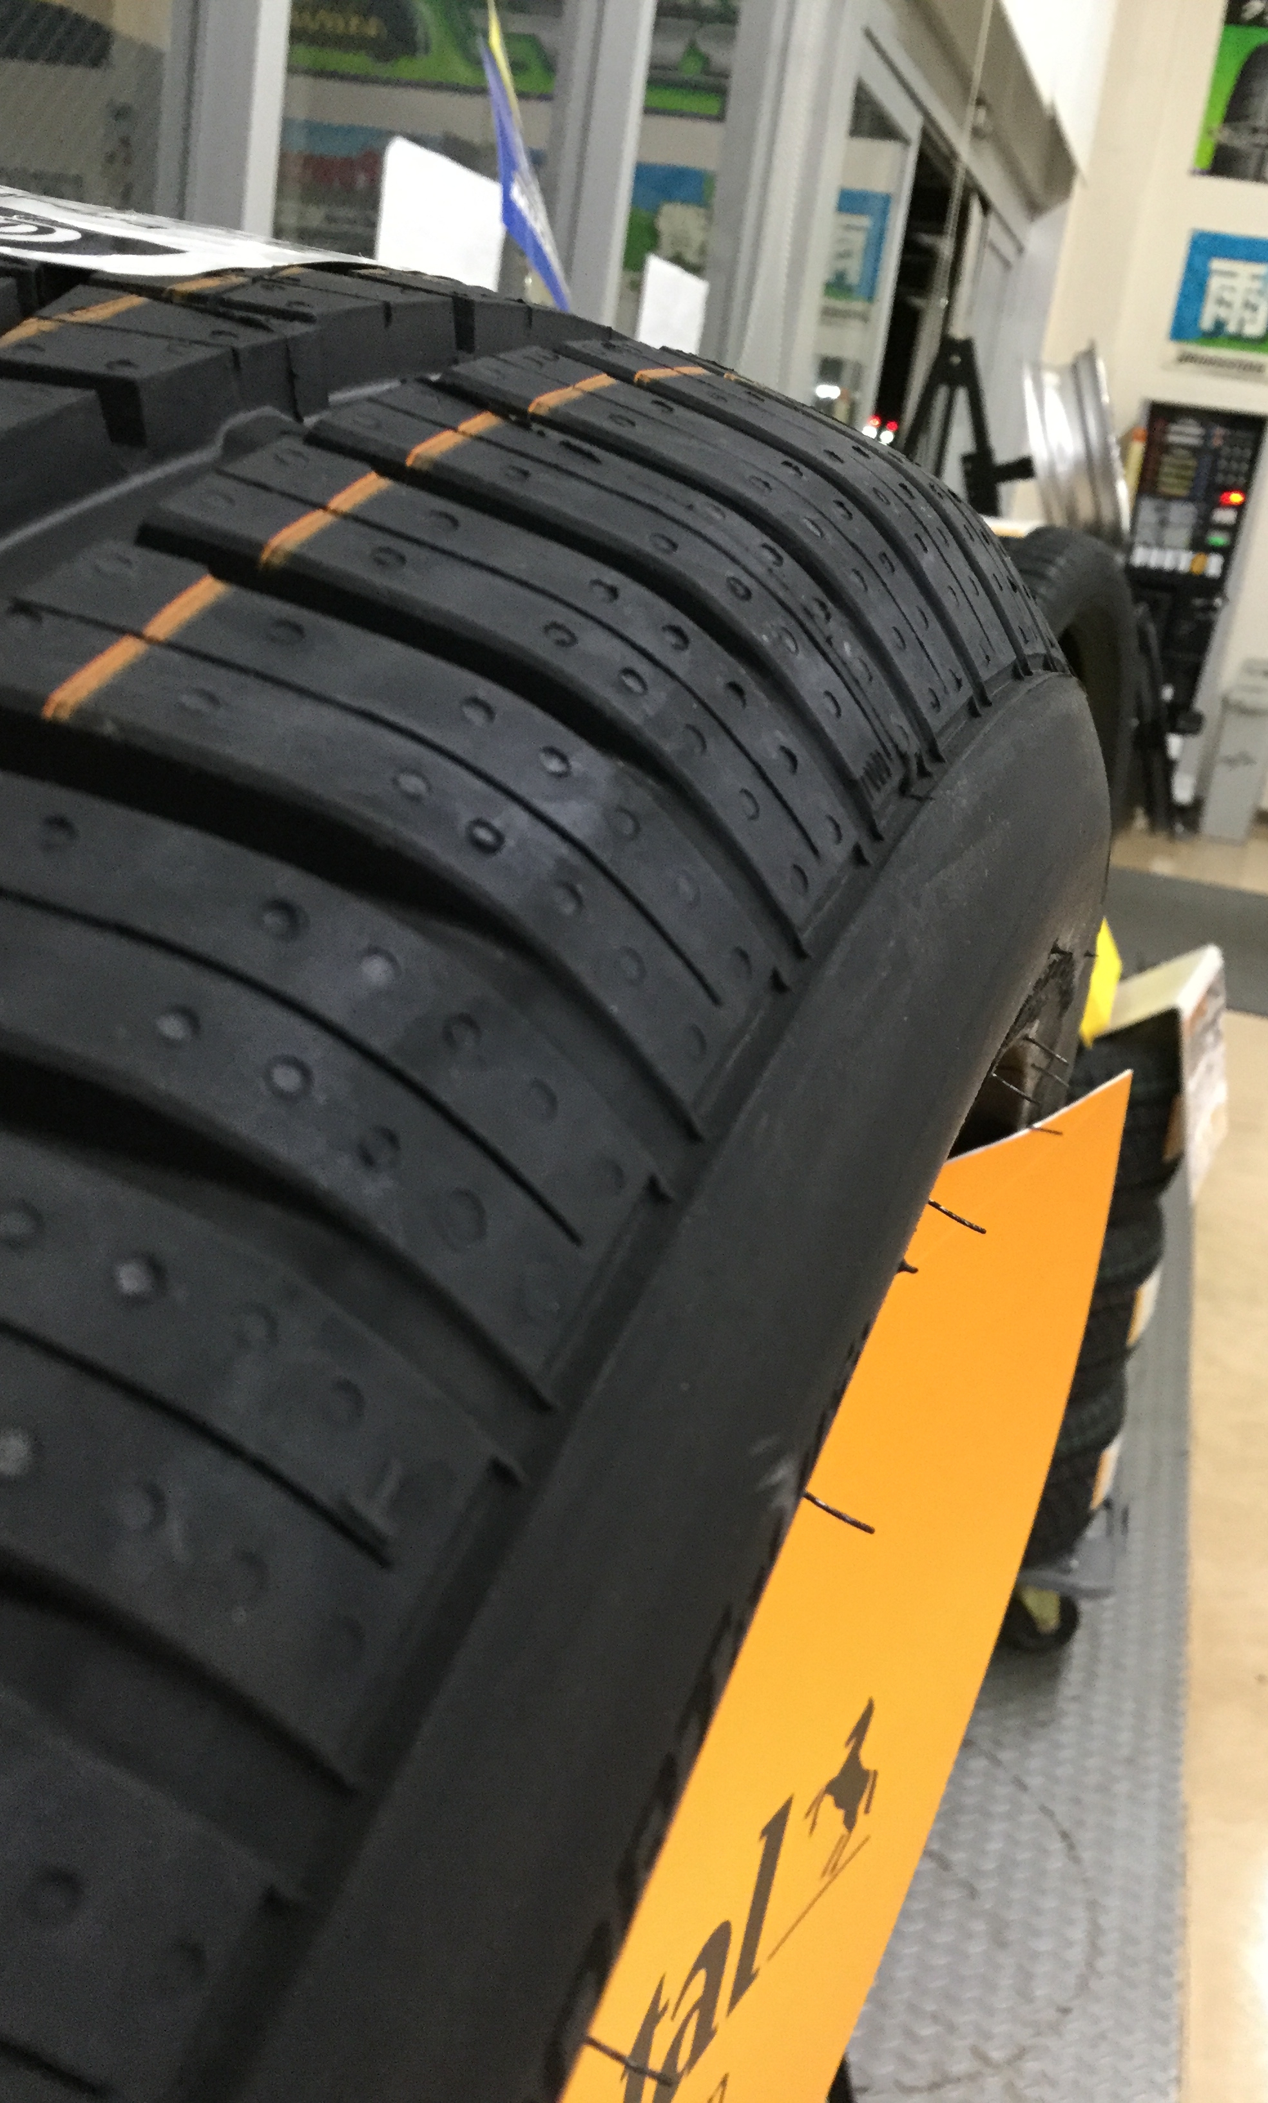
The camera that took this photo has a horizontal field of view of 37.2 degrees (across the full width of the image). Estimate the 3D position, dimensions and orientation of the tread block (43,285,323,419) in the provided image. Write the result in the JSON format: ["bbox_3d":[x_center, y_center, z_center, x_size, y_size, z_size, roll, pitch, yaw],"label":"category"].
[{"bbox_3d":[-0.040,-0.062,0.167,0.019,0.007,0.014,14,32,8],"label":"tread block"}]

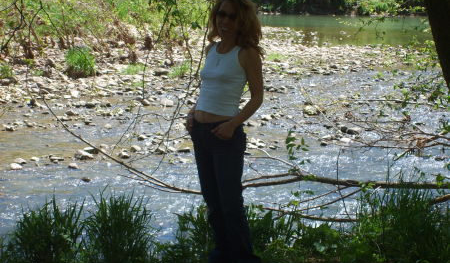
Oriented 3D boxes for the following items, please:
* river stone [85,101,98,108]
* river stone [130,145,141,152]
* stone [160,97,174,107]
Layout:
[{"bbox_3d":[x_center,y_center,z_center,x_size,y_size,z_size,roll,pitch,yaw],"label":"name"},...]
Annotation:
[{"bbox_3d":[-2.477,-0.496,25.262,0.249,0.100,0.187,-1,7,-6],"label":"river stone"},{"bbox_3d":[-1.090,0.209,16.753,0.122,0.074,0.092,0,7,0],"label":"river stone"},{"bbox_3d":[-1.069,-0.533,25.355,0.259,0.152,0.195,0,7,-2],"label":"stone"}]

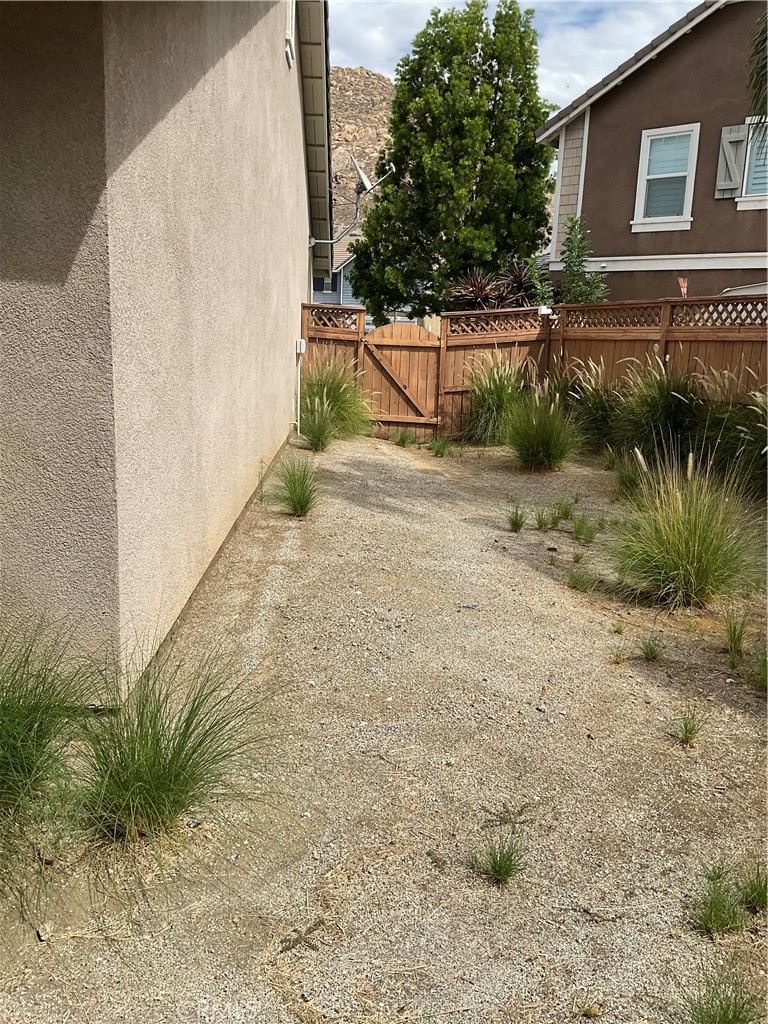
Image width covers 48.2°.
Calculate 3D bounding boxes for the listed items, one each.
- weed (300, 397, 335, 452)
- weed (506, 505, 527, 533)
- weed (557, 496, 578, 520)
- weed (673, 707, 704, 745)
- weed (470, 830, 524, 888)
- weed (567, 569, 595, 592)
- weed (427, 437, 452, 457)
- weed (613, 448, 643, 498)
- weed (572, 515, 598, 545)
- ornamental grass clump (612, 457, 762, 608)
[{"bbox_3d":[-0.906,-1.214,11.870,0.501,0.762,0.461,1,11,-4],"label":"weed"},{"bbox_3d":[1.106,0.051,7.110,0.183,0.229,0.168,4,11,9],"label":"weed"},{"bbox_3d":[1.554,-0.040,7.267,0.186,0.157,0.164,4,11,12],"label":"weed"},{"bbox_3d":[1.176,0.824,3.314,0.124,0.155,0.114,6,12,21],"label":"weed"},{"bbox_3d":[0.304,0.927,2.319,0.142,0.118,0.126,4,11,9],"label":"weed"},{"bbox_3d":[1.243,0.425,5.428,0.178,0.140,0.163,5,11,13],"label":"weed"},{"bbox_3d":[0.717,-0.855,11.087,0.334,0.203,0.295,3,11,4],"label":"weed"},{"bbox_3d":[2.572,-0.408,9.006,0.348,0.519,0.321,5,11,16],"label":"weed"},{"bbox_3d":[1.502,0.121,6.396,0.193,0.180,0.170,5,11,13],"label":"weed"},{"bbox_3d":[1.856,0.103,5.247,0.932,0.890,0.858,6,12,20],"label":"ornamental grass clump"}]

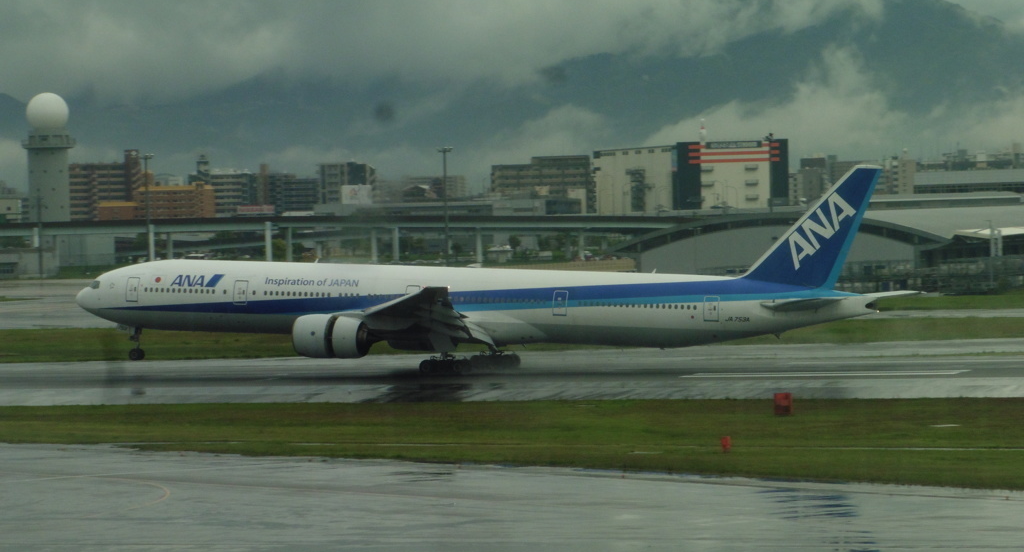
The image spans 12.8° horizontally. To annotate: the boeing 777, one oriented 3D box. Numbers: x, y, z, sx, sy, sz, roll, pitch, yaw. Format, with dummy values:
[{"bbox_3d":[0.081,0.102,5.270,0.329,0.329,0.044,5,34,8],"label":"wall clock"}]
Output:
[{"bbox_3d":[-3.650,-0.882,387.926,73.900,18.500,60.900,2,2,20],"label":"boeing 777"}]

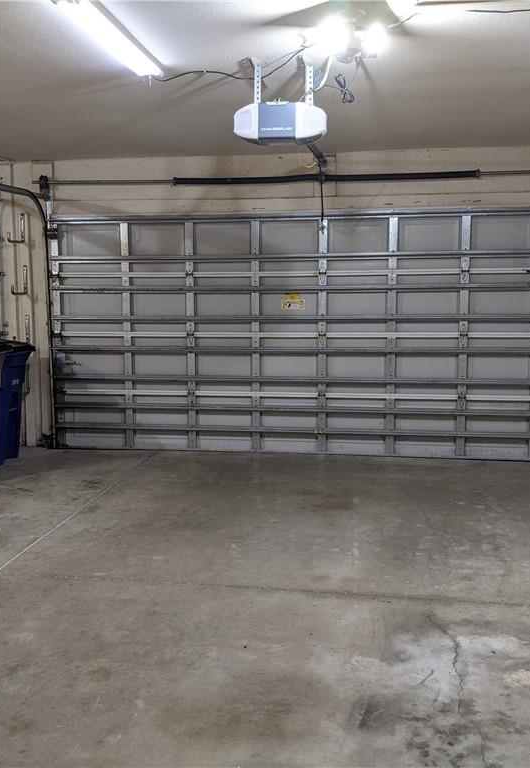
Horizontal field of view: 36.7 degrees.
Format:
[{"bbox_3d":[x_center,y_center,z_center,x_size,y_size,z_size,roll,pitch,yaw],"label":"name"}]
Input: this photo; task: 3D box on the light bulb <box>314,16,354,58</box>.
[{"bbox_3d":[0.274,-1.389,3.192,0.170,0.160,0.170,1,7,8],"label":"light bulb"}]

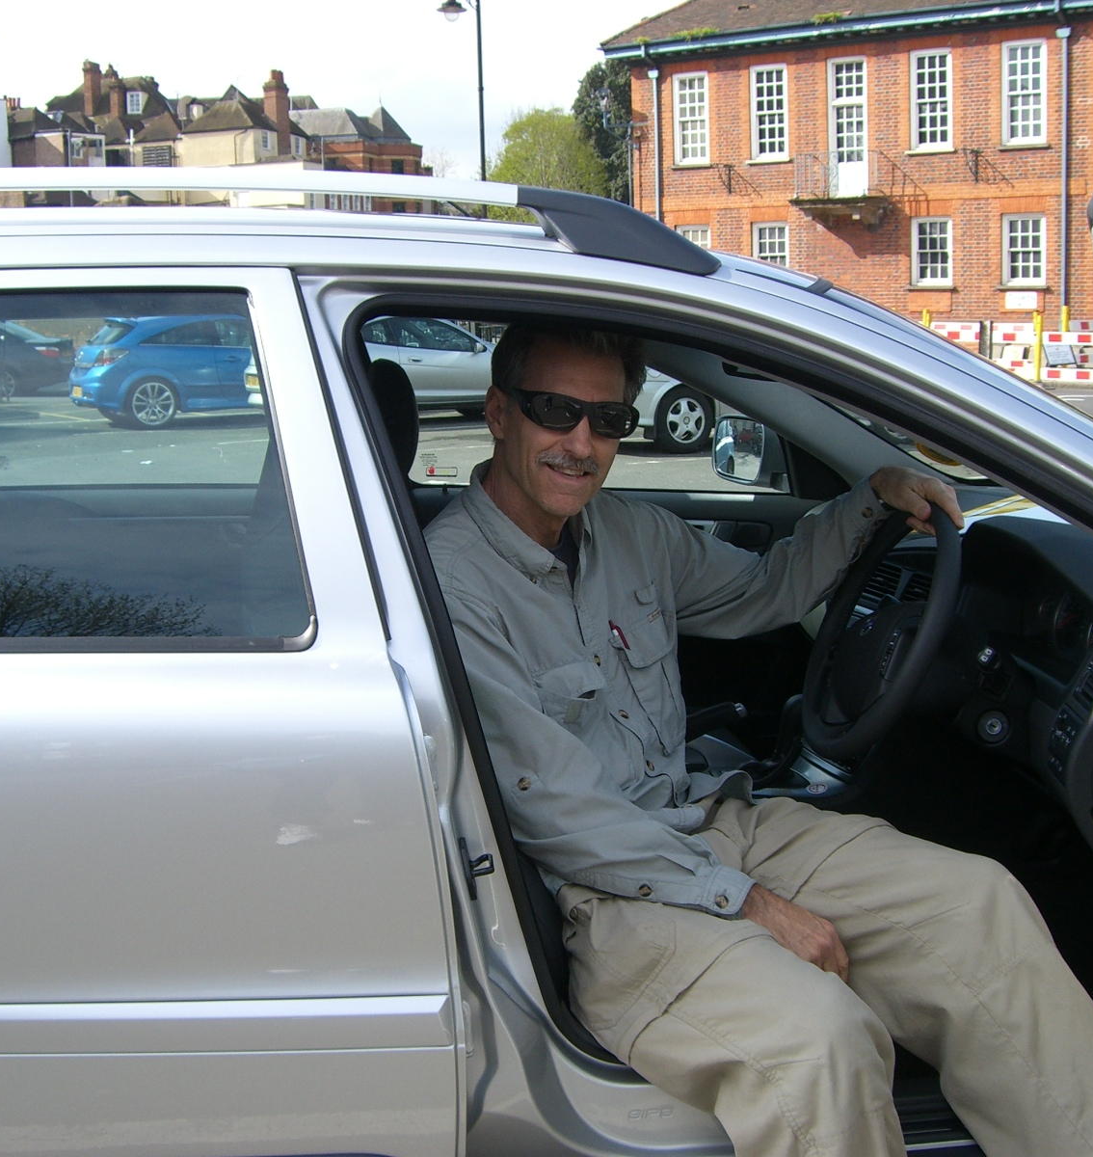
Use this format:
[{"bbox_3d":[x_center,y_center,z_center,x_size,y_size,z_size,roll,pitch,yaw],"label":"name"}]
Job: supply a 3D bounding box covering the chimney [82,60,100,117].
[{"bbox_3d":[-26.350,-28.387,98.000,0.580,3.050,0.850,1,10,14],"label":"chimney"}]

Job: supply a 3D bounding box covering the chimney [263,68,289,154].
[{"bbox_3d":[-14.060,-24.269,88.000,0.780,4.200,1.050,3,10,22],"label":"chimney"}]

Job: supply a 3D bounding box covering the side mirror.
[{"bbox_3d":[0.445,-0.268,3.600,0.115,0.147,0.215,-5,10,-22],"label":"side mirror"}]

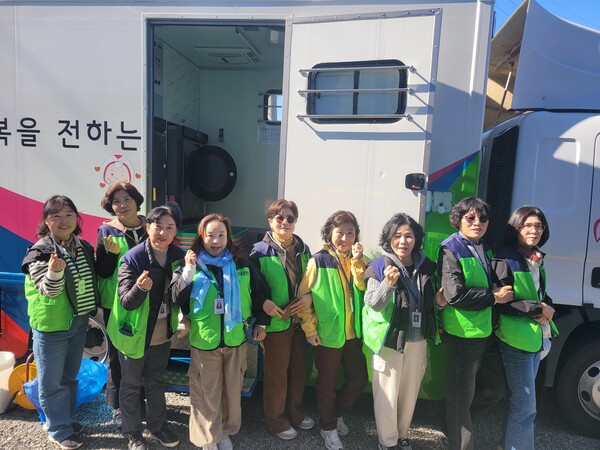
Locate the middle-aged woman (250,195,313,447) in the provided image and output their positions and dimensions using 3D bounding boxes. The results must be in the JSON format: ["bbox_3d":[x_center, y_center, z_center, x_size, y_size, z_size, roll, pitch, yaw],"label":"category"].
[{"bbox_3d":[-0.125,0.625,3.040,0.460,1.590,0.310,1,7,-14],"label":"middle-aged woman"}]

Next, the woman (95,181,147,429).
[{"bbox_3d":[-1.215,0.530,3.060,0.460,1.630,0.340,0,8,-24],"label":"woman"}]

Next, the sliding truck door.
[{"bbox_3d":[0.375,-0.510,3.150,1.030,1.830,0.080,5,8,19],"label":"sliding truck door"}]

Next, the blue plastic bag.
[{"bbox_3d":[-1.640,1.150,3.180,0.520,0.380,0.330,1,7,-15],"label":"blue plastic bag"}]

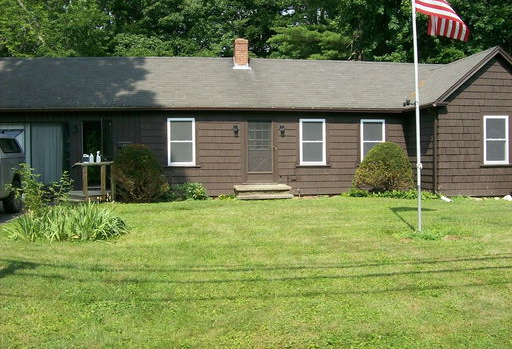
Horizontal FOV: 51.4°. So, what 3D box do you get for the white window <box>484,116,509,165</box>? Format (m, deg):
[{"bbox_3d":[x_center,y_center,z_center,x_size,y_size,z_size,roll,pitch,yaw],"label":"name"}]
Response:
[{"bbox_3d":[7.437,-1.051,16.450,0.860,1.530,0.120,-1,1,-8],"label":"white window"}]

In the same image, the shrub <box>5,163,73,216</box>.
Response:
[{"bbox_3d":[-4.824,0.377,11.800,1.350,1.200,1.100,0,1,0],"label":"shrub"}]

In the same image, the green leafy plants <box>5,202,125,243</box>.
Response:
[{"bbox_3d":[-3.526,0.847,9.900,2.100,0.660,1.250,0,1,0],"label":"green leafy plants"}]

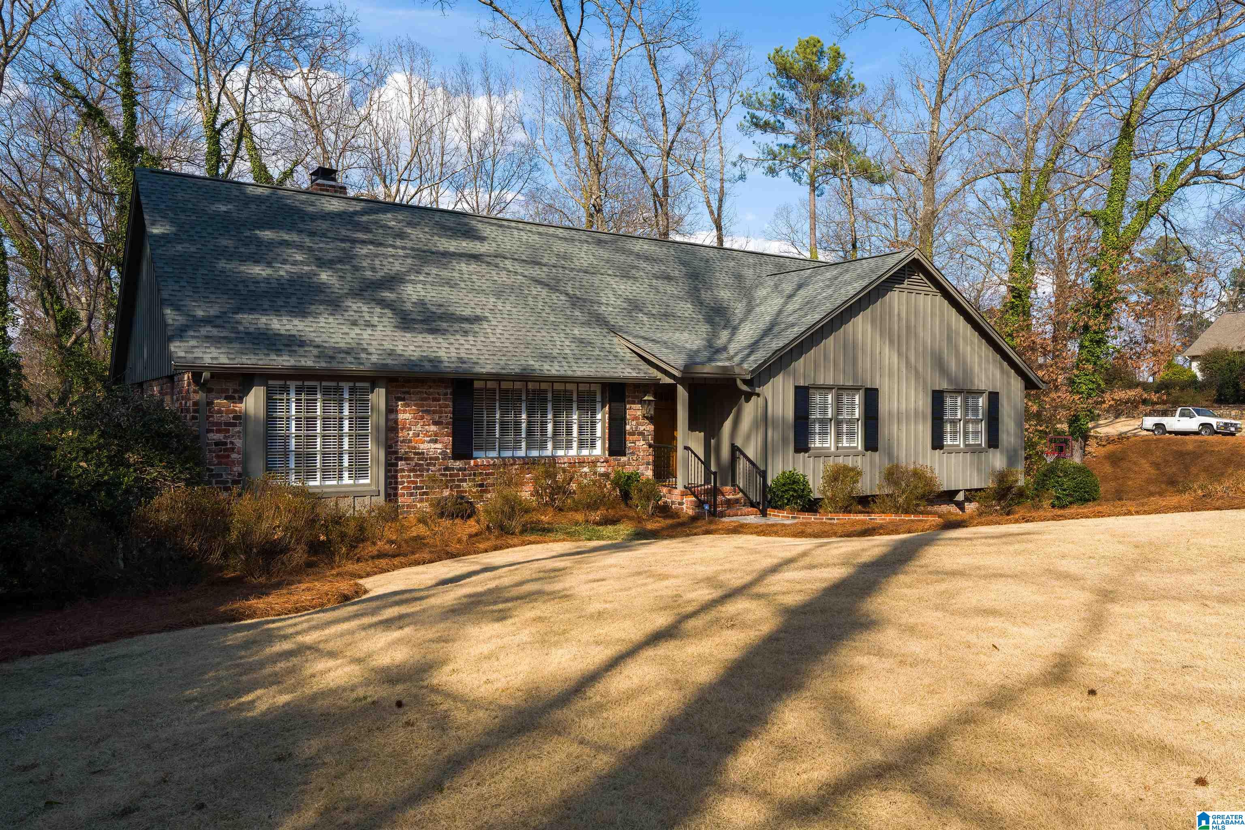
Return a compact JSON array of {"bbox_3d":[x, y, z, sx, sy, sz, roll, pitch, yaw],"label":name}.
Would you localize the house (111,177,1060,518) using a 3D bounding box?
[{"bbox_3d":[-0.495,-1.414,22.399,19.950,7.200,10.350,0,0,-34],"label":"house"}]

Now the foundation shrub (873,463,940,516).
[{"bbox_3d":[6.125,1.592,20.100,1.466,1.089,1.290,0,0,-34],"label":"foundation shrub"}]

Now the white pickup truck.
[{"bbox_3d":[28.900,0.410,47.500,1.700,1.570,4.600,0,0,-18],"label":"white pickup truck"}]

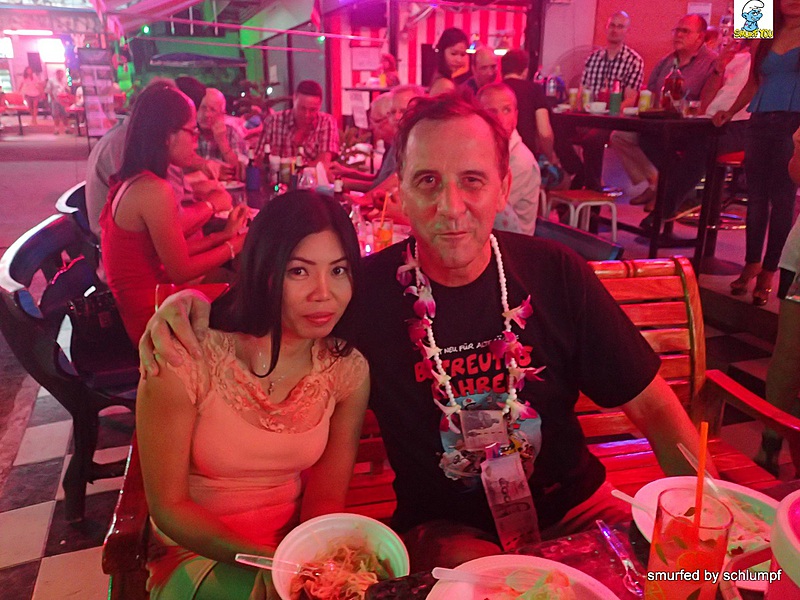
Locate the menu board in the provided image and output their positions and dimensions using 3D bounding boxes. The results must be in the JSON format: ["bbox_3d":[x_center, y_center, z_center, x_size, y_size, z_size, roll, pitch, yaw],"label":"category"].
[{"bbox_3d":[-4.002,-2.686,8.564,0.500,1.220,0.100,-10,21,-23],"label":"menu board"}]

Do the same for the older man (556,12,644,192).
[{"bbox_3d":[1.351,-1.290,4.412,0.520,1.280,0.750,7,21,23],"label":"older man"}]

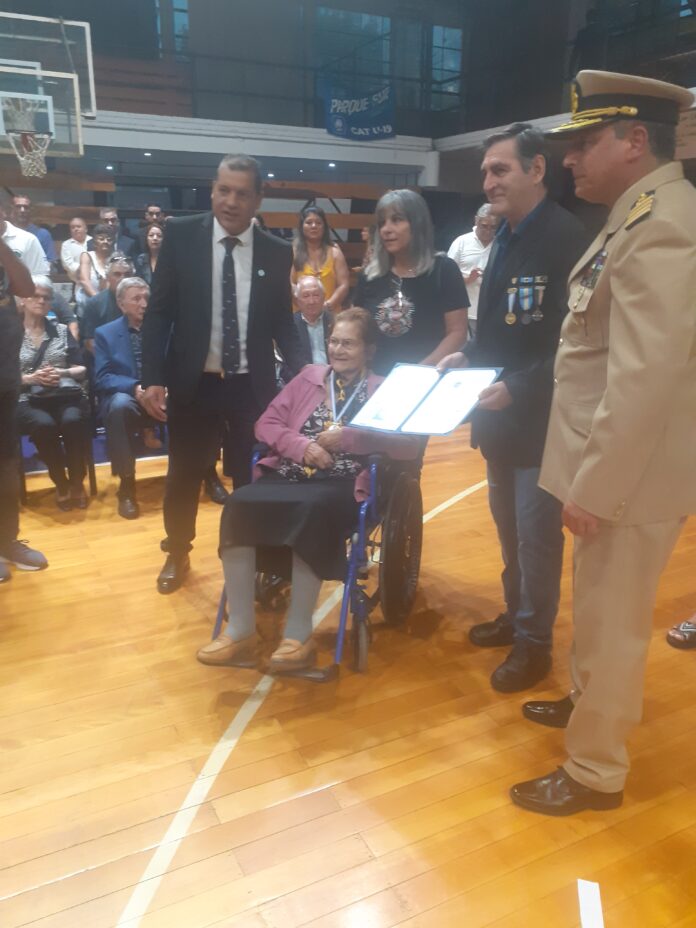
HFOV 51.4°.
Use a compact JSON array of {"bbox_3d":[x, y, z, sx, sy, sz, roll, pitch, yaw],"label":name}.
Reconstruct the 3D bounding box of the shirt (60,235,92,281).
[{"bbox_3d":[-2.714,-1.924,7.364,0.500,0.680,0.300,-6,19,-21],"label":"shirt"}]

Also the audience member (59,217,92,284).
[{"bbox_3d":[-2.701,-1.720,7.434,0.520,1.630,0.350,-6,19,-21],"label":"audience member"}]

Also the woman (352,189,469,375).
[{"bbox_3d":[0.232,-0.275,3.032,0.500,1.640,0.420,8,19,22],"label":"woman"}]

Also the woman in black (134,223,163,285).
[{"bbox_3d":[-1.761,-1.482,6.828,0.480,1.570,0.320,-5,19,-17],"label":"woman in black"}]

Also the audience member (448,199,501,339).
[{"bbox_3d":[0.885,-0.910,4.975,0.560,1.680,0.400,3,18,5],"label":"audience member"}]

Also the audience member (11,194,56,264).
[{"bbox_3d":[-2.894,-1.578,6.770,0.540,1.760,0.350,-6,19,-21],"label":"audience member"}]

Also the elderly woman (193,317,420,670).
[{"bbox_3d":[-0.110,0.025,2.655,0.600,1.160,0.820,8,19,22],"label":"elderly woman"}]

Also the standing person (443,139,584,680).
[{"bbox_3d":[0.527,-0.174,2.466,0.460,1.800,0.560,-14,23,-39],"label":"standing person"}]

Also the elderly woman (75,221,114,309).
[{"bbox_3d":[-2.147,-1.381,6.528,0.480,1.550,0.350,-7,19,-24],"label":"elderly woman"}]

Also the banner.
[{"bbox_3d":[0.207,-6.313,13.000,1.400,0.980,0.060,-8,20,-25],"label":"banner"}]

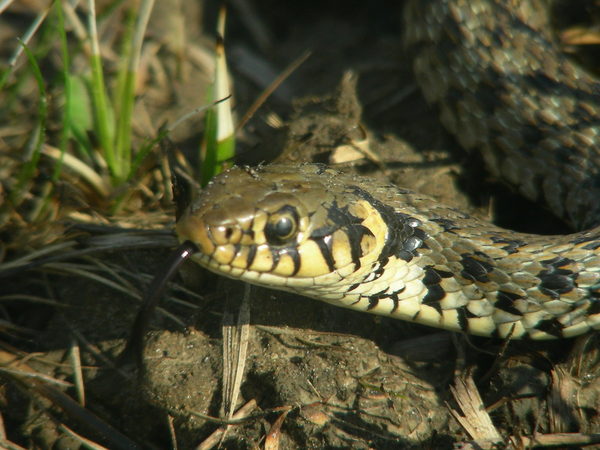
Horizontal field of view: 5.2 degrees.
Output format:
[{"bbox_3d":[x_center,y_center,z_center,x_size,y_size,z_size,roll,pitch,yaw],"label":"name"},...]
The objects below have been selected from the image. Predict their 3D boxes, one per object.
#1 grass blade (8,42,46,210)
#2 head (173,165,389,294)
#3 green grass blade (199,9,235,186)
[{"bbox_3d":[-0.052,-0.019,1.250,0.007,0.034,0.004,0,20,0],"label":"grass blade"},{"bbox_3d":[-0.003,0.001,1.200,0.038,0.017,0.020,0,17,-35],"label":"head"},{"bbox_3d":[-0.016,-0.024,1.255,0.006,0.037,0.004,3,20,-1],"label":"green grass blade"}]

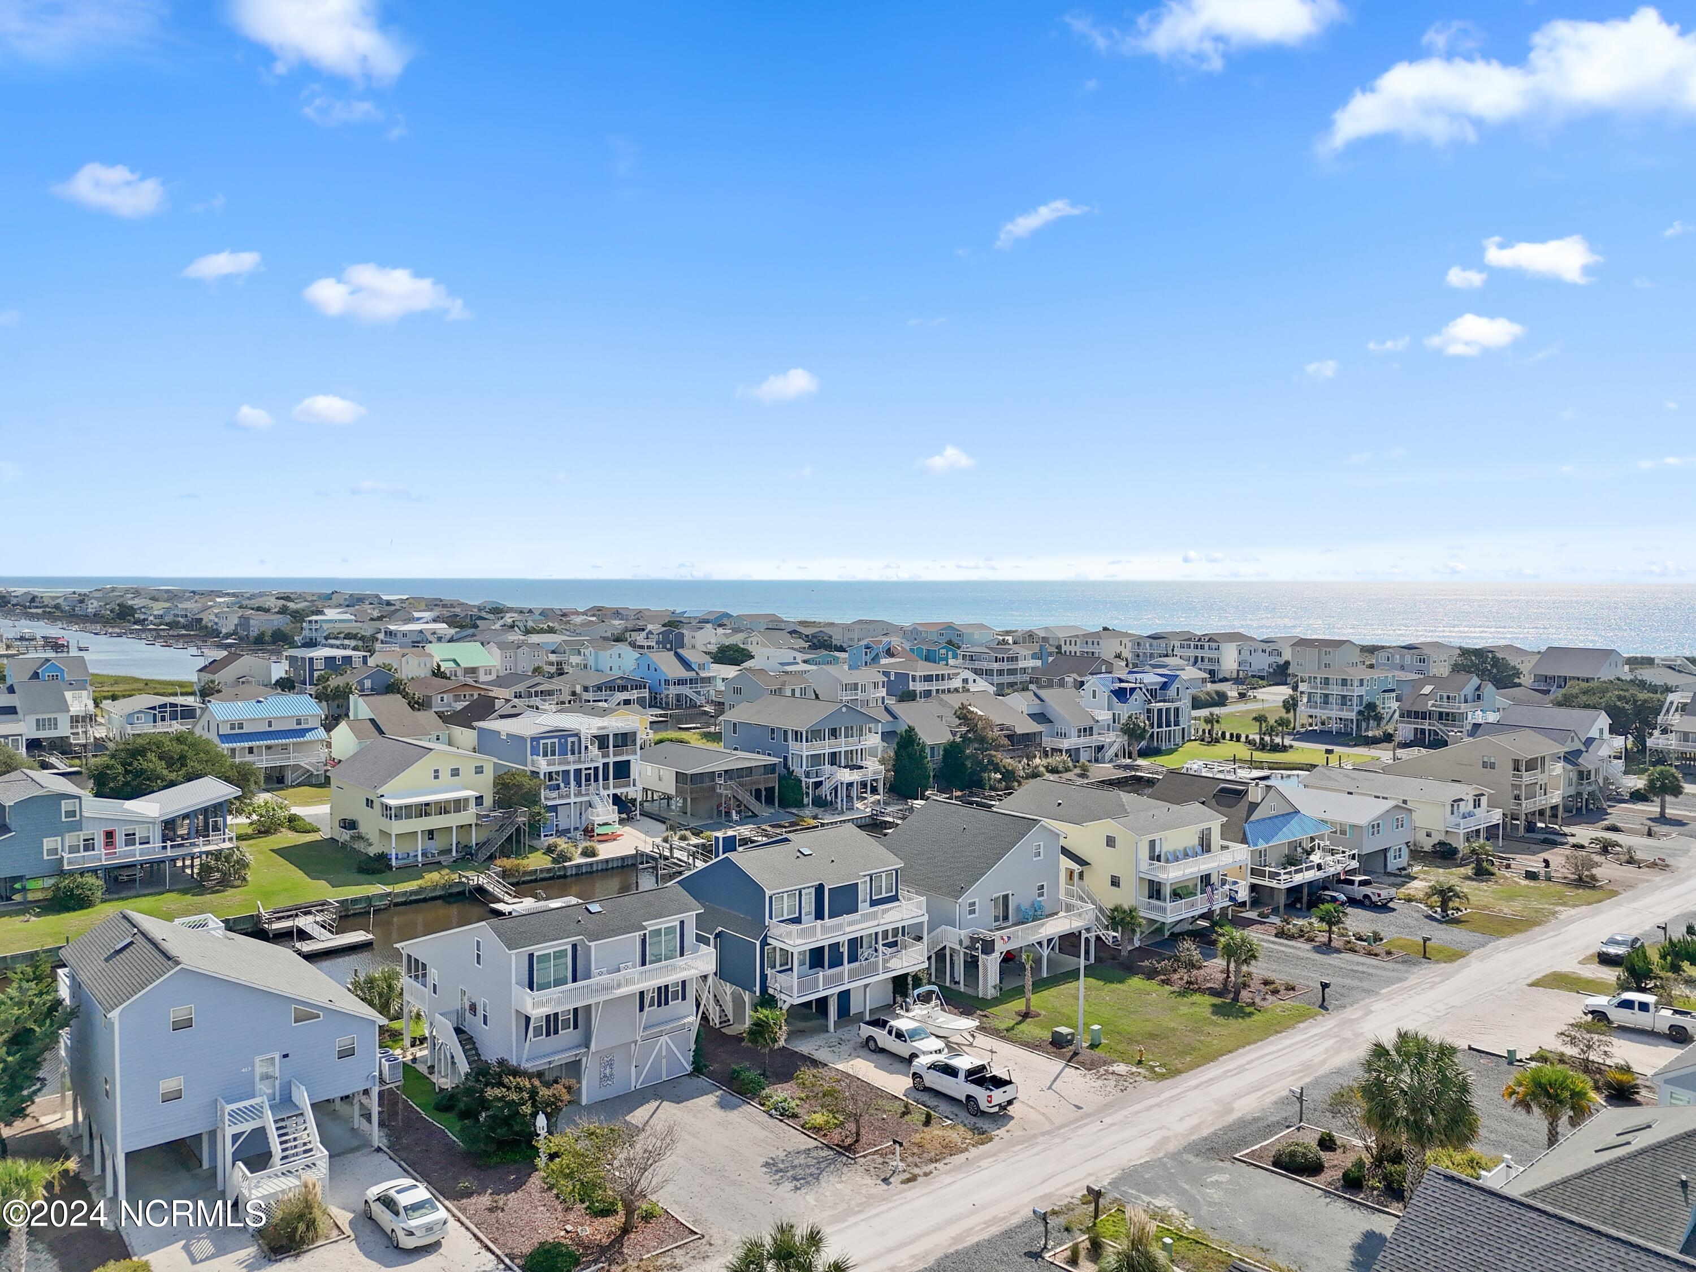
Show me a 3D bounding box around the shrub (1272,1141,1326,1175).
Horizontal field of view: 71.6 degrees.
[{"bbox_3d":[20.242,23.354,52.771,2.300,1.200,2.100,0,3,0],"label":"shrub"}]

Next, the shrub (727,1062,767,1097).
[{"bbox_3d":[-5.179,22.809,60.466,1.900,1.350,1.700,0,3,0],"label":"shrub"}]

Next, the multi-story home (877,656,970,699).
[{"bbox_3d":[14.761,9.505,260.212,14.500,7.700,18.600,-2,4,-39],"label":"multi-story home"}]

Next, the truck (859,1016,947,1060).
[{"bbox_3d":[3.077,22.375,65.475,5.220,1.770,1.850,3,4,42],"label":"truck"}]

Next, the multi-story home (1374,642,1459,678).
[{"bbox_3d":[131.648,7.283,272.779,12.160,12.000,12.740,-2,4,-38],"label":"multi-story home"}]

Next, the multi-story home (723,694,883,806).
[{"bbox_3d":[-4.809,13.252,143.412,12.450,11.100,19.500,-2,4,-41],"label":"multi-story home"}]

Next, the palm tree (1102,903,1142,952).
[{"bbox_3d":[19.131,20.287,81.125,2.800,3.500,2.800,0,3,0],"label":"palm tree"}]

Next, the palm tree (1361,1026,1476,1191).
[{"bbox_3d":[24.143,20.404,49.853,4.700,7.410,4.600,0,3,0],"label":"palm tree"}]

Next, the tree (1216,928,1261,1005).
[{"bbox_3d":[24.488,20.616,73.697,2.850,4.600,2.800,0,3,0],"label":"tree"}]

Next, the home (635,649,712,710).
[{"bbox_3d":[-35.159,8.594,236.560,12.200,10.900,12.400,-2,4,-43],"label":"home"}]

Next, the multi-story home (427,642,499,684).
[{"bbox_3d":[-90.520,7.190,272.980,12.900,10.500,14.500,-2,4,-41],"label":"multi-story home"}]

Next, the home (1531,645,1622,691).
[{"bbox_3d":[155.482,8.350,251.129,10.800,11.200,13.900,-2,4,-35],"label":"home"}]

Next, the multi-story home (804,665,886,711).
[{"bbox_3d":[-0.487,10.328,207.885,10.400,10.500,11.300,-2,4,-39],"label":"multi-story home"}]

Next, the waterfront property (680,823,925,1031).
[{"bbox_3d":[-3.610,17.730,75.420,12.300,9.800,15.200,-2,4,-40],"label":"waterfront property"}]

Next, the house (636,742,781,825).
[{"bbox_3d":[-16.850,16.260,133.860,12.800,6.800,14.200,-2,4,-41],"label":"house"}]

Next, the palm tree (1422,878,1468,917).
[{"bbox_3d":[46.397,20.302,91.328,3.500,2.650,3.500,-2,4,-40],"label":"palm tree"}]

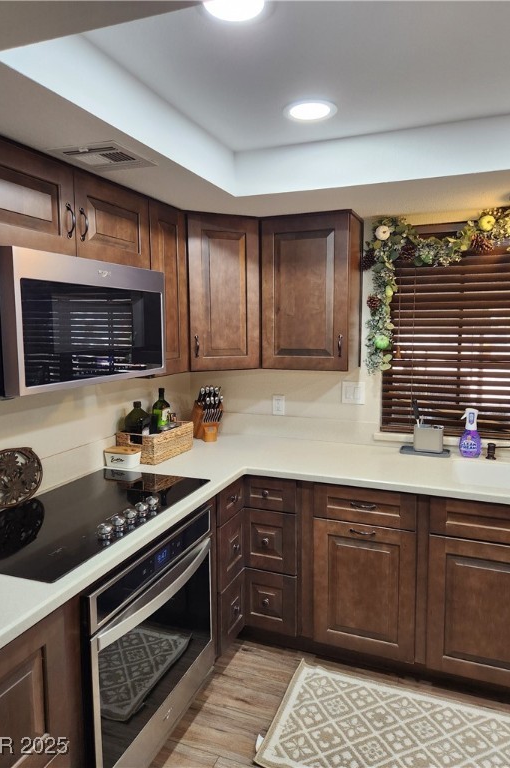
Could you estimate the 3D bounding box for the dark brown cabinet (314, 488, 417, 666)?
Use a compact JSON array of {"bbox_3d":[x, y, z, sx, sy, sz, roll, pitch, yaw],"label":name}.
[{"bbox_3d":[0.594,0.810,2.541,0.455,0.795,0.610,2,7,22],"label":"dark brown cabinet"}]

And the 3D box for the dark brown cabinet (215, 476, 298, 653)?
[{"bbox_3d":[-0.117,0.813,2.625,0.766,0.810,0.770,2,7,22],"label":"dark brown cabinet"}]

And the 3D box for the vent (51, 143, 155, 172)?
[{"bbox_3d":[-0.491,-0.736,1.673,0.235,0.025,0.250,2,7,22],"label":"vent"}]

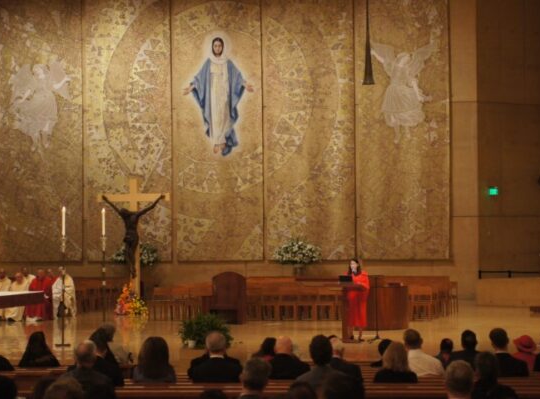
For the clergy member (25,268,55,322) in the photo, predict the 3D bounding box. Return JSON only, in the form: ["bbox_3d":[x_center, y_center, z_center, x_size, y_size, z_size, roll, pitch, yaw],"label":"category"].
[{"bbox_3d":[-5.893,2.454,44.700,0.630,1.340,0.750,-1,-1,12],"label":"clergy member"}]

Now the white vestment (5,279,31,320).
[{"bbox_3d":[-6.455,2.569,44.700,0.570,1.080,0.700,-1,-1,12],"label":"white vestment"}]

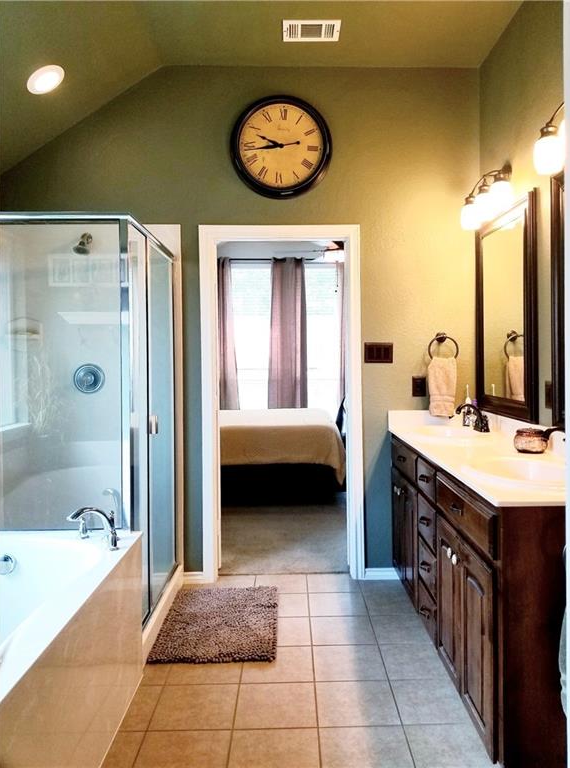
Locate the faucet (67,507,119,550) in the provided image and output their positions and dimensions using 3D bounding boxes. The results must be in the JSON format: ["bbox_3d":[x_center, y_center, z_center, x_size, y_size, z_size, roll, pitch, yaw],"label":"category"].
[{"bbox_3d":[-0.750,0.555,2.255,0.220,0.150,0.287,-2,2,-42],"label":"faucet"}]

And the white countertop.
[{"bbox_3d":[0.903,0.259,2.600,0.555,0.125,1.800,-1,3,0],"label":"white countertop"}]

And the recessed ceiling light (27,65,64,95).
[{"bbox_3d":[-1.208,-1.544,2.916,0.205,0.030,0.205,-32,1,1],"label":"recessed ceiling light"}]

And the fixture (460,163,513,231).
[{"bbox_3d":[1.064,-0.978,2.980,0.198,0.222,0.580,-1,3,0],"label":"fixture"}]

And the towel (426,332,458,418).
[{"bbox_3d":[0.940,-0.048,3.432,0.185,0.495,0.100,-1,3,0],"label":"towel"}]

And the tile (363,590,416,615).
[{"bbox_3d":[0.575,1.187,3.134,0.280,0.010,0.298,-1,2,0],"label":"tile"}]

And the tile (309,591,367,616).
[{"bbox_3d":[0.279,1.191,3.135,0.304,0.010,0.298,-1,2,0],"label":"tile"}]

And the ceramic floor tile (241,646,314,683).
[{"bbox_3d":[-0.025,1.255,2.576,0.303,0.012,0.302,-1,3,0],"label":"ceramic floor tile"}]

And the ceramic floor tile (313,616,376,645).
[{"bbox_3d":[0.278,1.209,2.819,0.303,0.010,0.303,-1,2,1],"label":"ceramic floor tile"}]

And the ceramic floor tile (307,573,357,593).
[{"bbox_3d":[0.280,1.179,3.437,0.304,0.010,0.298,-1,2,0],"label":"ceramic floor tile"}]

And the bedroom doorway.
[{"bbox_3d":[-0.021,0.125,3.487,0.961,2.123,0.150,-1,2,0],"label":"bedroom doorway"}]

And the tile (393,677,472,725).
[{"bbox_3d":[0.585,1.258,2.276,0.296,0.012,0.297,-1,3,0],"label":"tile"}]

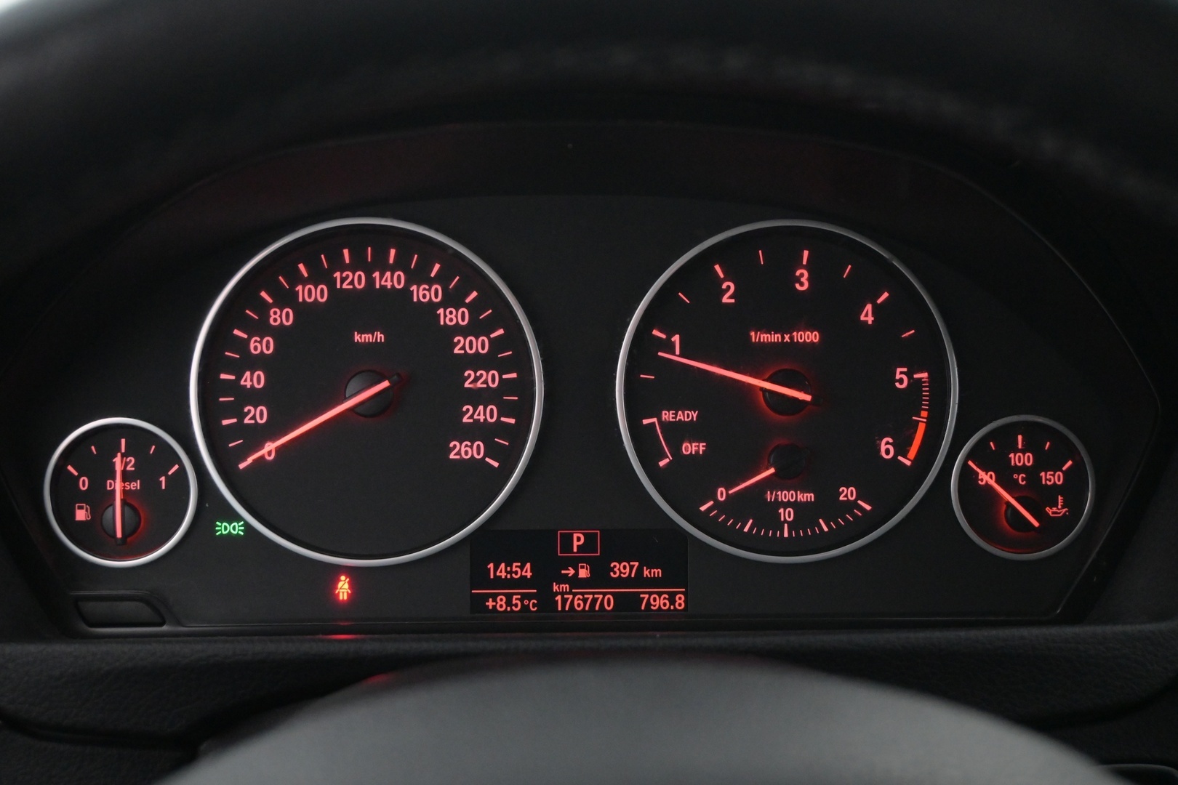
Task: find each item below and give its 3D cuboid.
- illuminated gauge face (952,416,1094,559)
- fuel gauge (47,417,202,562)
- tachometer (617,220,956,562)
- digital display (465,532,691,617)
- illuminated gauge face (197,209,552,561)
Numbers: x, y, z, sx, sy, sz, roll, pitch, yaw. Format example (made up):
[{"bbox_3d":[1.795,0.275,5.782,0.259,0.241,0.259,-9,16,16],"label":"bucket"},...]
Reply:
[{"bbox_3d":[0.128,0.028,0.413,0.043,0.043,0.018,-1,-4,-3],"label":"illuminated gauge face"},{"bbox_3d":[-0.134,0.029,0.399,0.043,0.043,0.018,-1,-4,-3],"label":"fuel gauge"},{"bbox_3d":[0.058,0.000,0.412,0.102,0.102,0.020,-1,-4,-3],"label":"tachometer"},{"bbox_3d":[-0.003,0.053,0.405,0.064,0.025,0.008,-1,-4,-3],"label":"digital display"},{"bbox_3d":[-0.065,0.000,0.405,0.102,0.102,0.020,-1,-4,-3],"label":"illuminated gauge face"}]

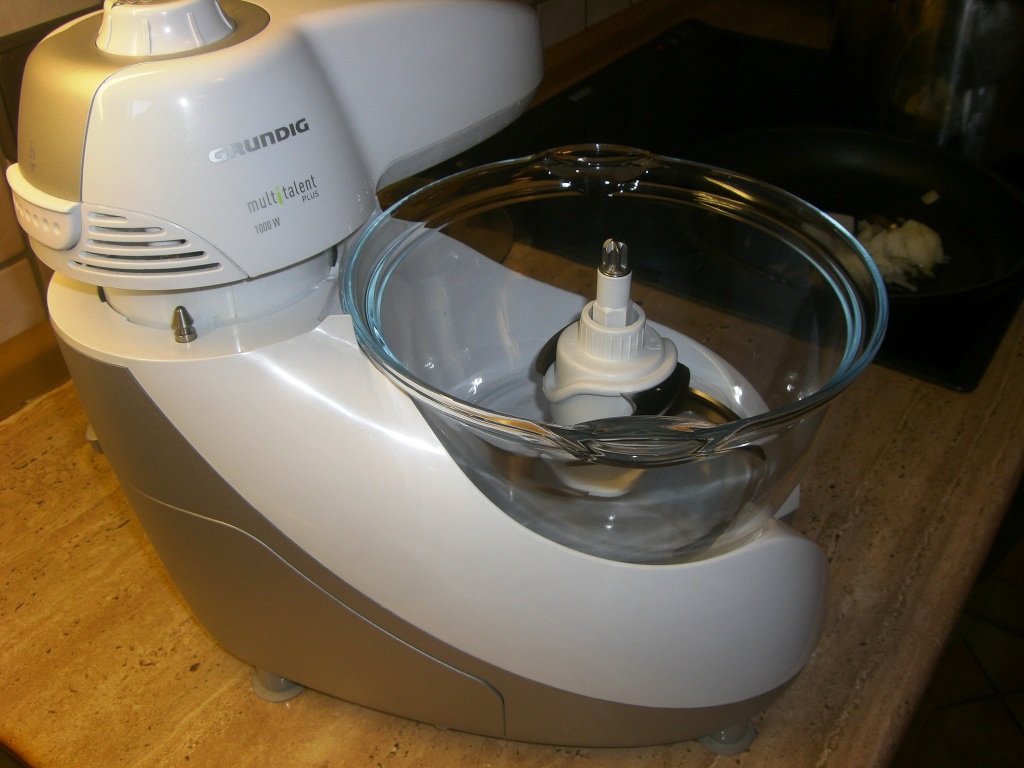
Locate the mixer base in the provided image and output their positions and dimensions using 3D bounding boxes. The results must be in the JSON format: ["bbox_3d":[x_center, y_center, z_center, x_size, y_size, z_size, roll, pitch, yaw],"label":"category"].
[{"bbox_3d":[-0.034,0.019,0.592,0.394,0.163,0.279,4,37,6],"label":"mixer base"}]

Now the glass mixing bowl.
[{"bbox_3d":[0.048,0.004,0.567,0.250,0.144,0.272,0,37,0],"label":"glass mixing bowl"}]

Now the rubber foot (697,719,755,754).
[{"bbox_3d":[0.105,0.165,0.539,0.028,0.016,0.028,4,37,6],"label":"rubber foot"}]

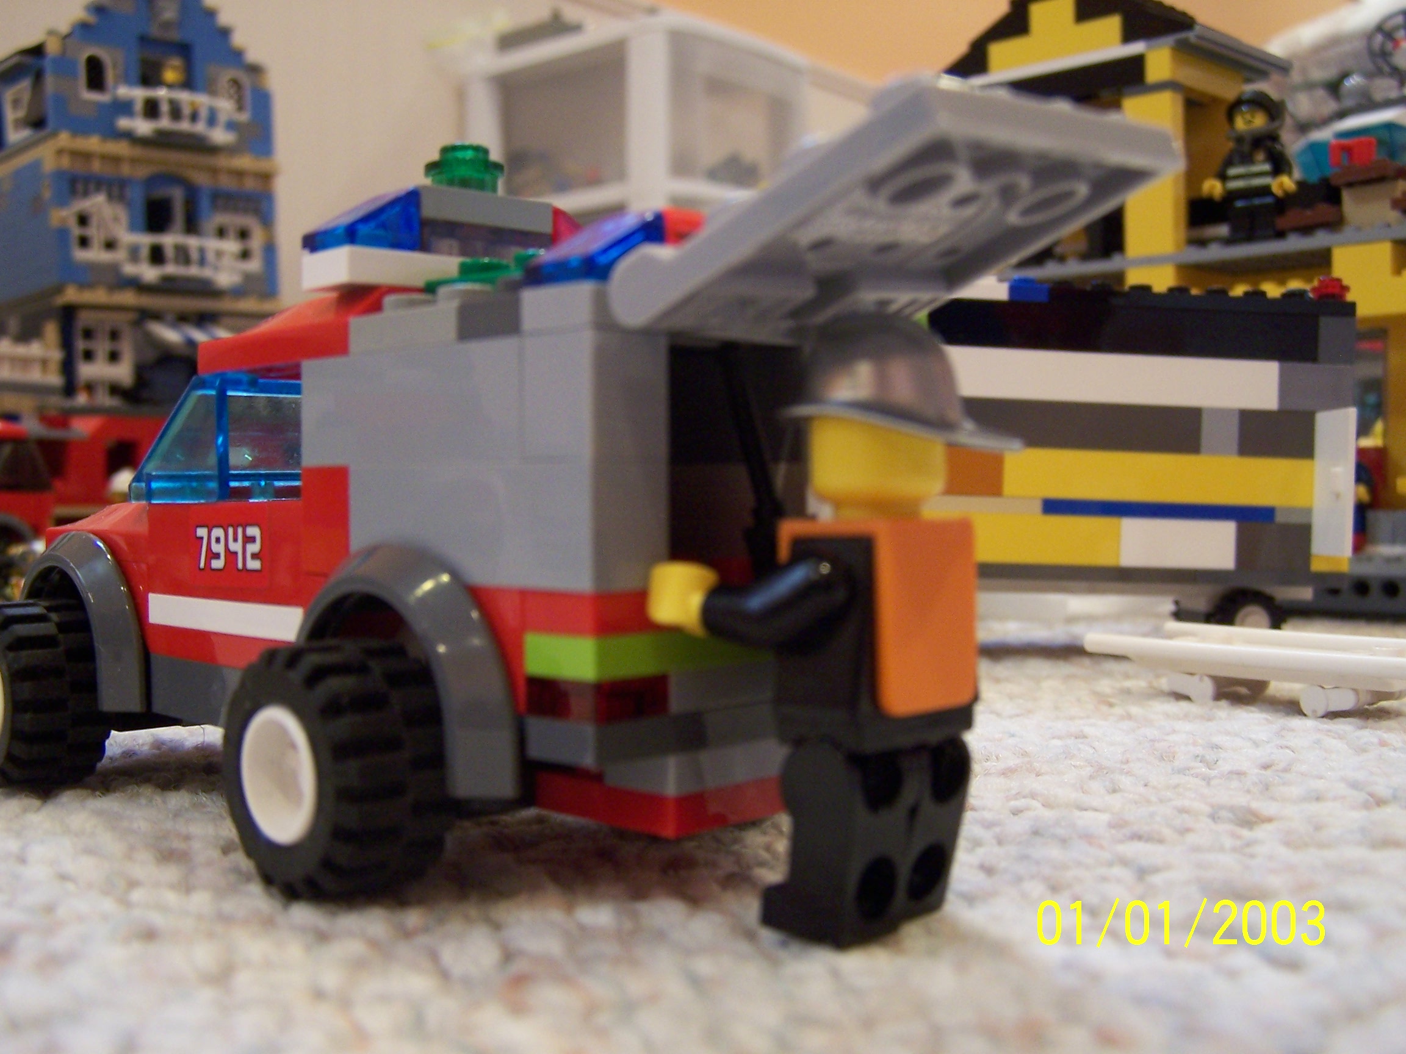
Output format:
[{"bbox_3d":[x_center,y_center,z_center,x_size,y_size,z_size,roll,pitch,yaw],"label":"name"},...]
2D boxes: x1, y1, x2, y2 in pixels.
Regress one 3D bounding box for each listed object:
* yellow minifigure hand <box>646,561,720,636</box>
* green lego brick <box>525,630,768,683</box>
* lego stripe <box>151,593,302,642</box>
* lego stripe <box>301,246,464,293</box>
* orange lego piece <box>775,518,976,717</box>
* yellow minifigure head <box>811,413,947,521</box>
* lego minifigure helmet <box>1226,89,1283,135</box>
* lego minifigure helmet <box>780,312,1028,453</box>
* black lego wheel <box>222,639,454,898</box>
[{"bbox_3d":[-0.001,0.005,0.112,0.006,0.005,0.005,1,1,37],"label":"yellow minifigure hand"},{"bbox_3d":[0.001,0.009,0.126,0.032,0.003,0.008,-2,2,-45],"label":"green lego brick"},{"bbox_3d":[-0.045,0.009,0.154,0.008,0.003,0.032,-2,2,-45],"label":"lego stripe"},{"bbox_3d":[-0.022,-0.023,0.147,0.032,0.003,0.008,-2,2,-45],"label":"lego stripe"},{"bbox_3d":[0.013,0.006,0.112,0.009,0.013,0.014,1,1,37],"label":"orange lego piece"},{"bbox_3d":[0.013,-0.005,0.113,0.010,0.011,0.010,0,1,0],"label":"yellow minifigure head"},{"bbox_3d":[0.149,-0.112,0.417,0.014,0.011,0.017,1,2,45],"label":"lego minifigure helmet"},{"bbox_3d":[0.014,-0.011,0.112,0.018,0.010,0.014,1,1,37],"label":"lego minifigure helmet"},{"bbox_3d":[-0.029,0.019,0.125,0.012,0.021,0.021,-2,2,-45],"label":"black lego wheel"}]

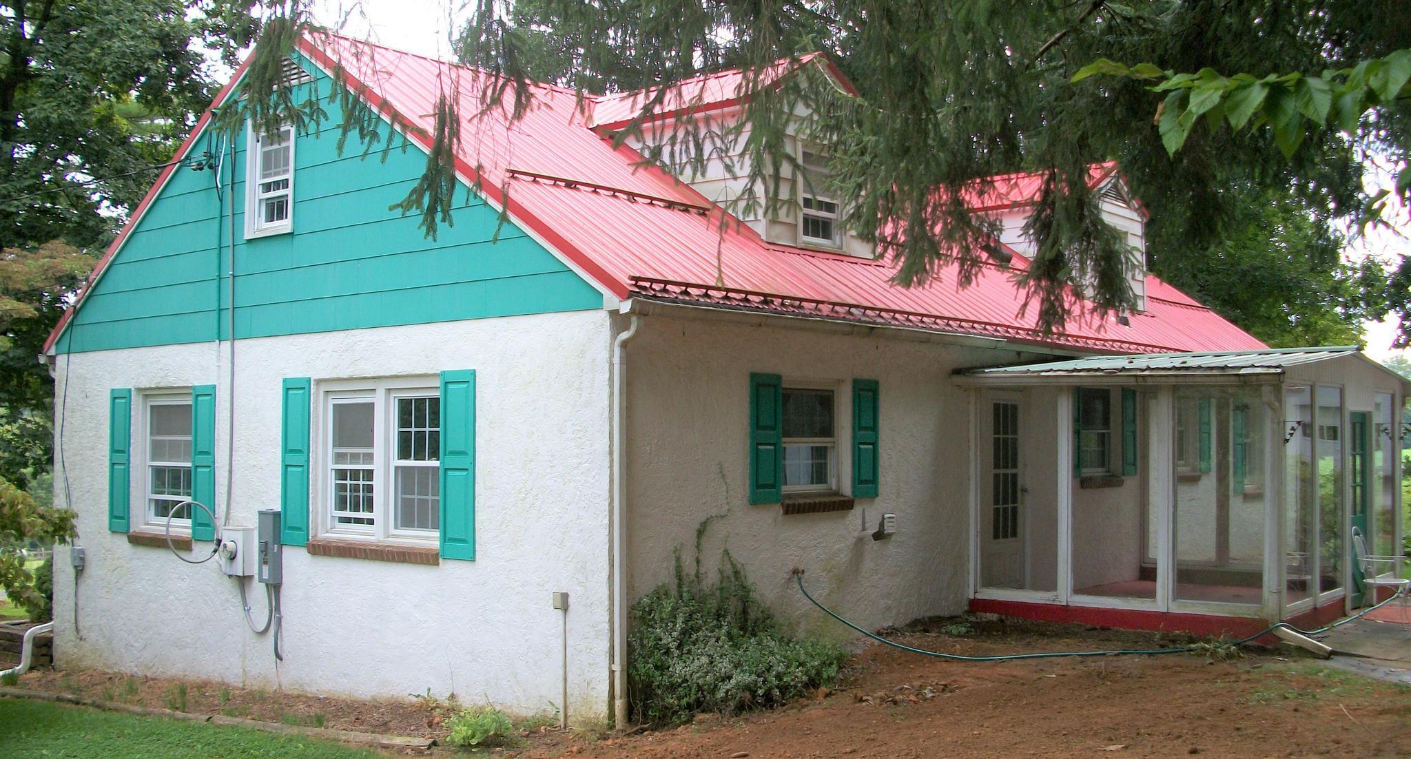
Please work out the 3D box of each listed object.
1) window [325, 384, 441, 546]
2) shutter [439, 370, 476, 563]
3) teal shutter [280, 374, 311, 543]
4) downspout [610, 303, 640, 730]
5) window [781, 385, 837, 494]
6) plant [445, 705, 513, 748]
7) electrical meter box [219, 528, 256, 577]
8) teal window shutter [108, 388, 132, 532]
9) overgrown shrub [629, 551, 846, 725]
[{"bbox_3d":[-2.562,0.635,11.330,1.580,1.260,0.110,-2,-3,40],"label":"window"},{"bbox_3d":[-1.807,0.630,10.500,0.389,1.387,0.040,-2,-3,40],"label":"shutter"},{"bbox_3d":[-3.376,0.679,11.816,0.392,1.380,0.040,-2,-3,40],"label":"teal shutter"},{"bbox_3d":[-0.529,0.939,9.537,0.160,2.740,0.070,-2,-3,40],"label":"downspout"},{"bbox_3d":[0.813,0.475,11.501,0.100,0.890,0.920,-2,-3,40],"label":"window"},{"bbox_3d":[-1.504,2.269,9.533,0.400,0.240,0.370,-2,-3,40],"label":"plant"},{"bbox_3d":[-4.053,1.469,12.258,0.325,0.400,0.190,-2,-3,40],"label":"electrical meter box"},{"bbox_3d":[-5.584,0.777,13.666,0.371,1.371,0.040,-2,-3,40],"label":"teal window shutter"},{"bbox_3d":[0.325,1.794,10.193,0.620,1.070,2.100,-2,-3,40],"label":"overgrown shrub"}]

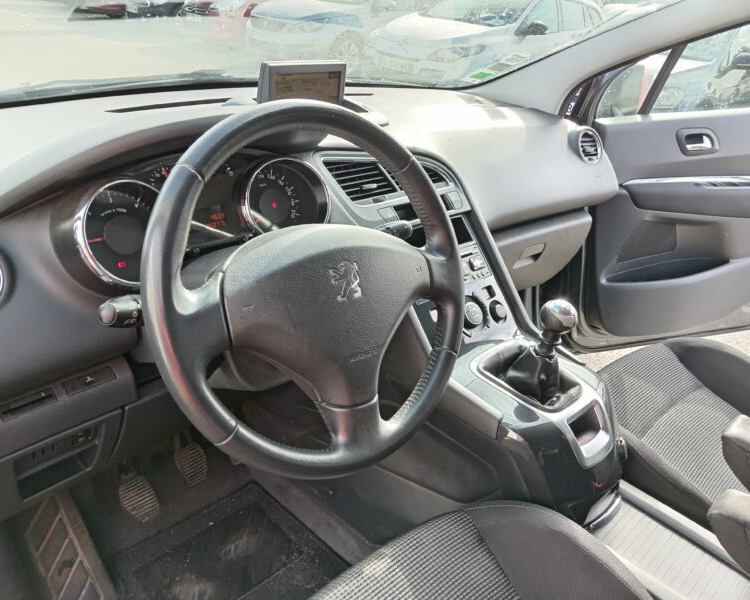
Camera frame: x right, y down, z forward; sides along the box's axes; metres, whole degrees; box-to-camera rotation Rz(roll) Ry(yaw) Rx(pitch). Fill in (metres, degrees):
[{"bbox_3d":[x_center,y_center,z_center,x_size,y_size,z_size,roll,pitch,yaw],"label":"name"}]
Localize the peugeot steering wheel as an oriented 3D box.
[{"bbox_3d":[-0.050,-0.012,0.603,0.384,0.384,0.100,-15,7,-40],"label":"peugeot steering wheel"}]

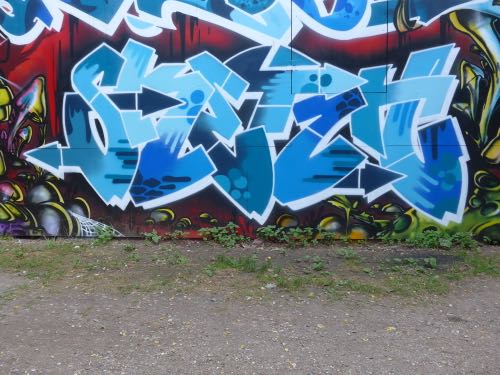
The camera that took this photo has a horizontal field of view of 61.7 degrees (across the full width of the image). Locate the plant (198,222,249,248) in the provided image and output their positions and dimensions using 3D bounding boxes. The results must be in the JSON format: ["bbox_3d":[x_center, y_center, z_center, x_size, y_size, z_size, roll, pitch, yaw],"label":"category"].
[{"bbox_3d":[-0.426,0.786,6.930,0.809,0.350,0.504,0,4,5],"label":"plant"}]

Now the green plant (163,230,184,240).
[{"bbox_3d":[-1.333,0.837,7.312,0.354,0.139,0.221,0,4,5],"label":"green plant"}]

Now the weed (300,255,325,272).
[{"bbox_3d":[0.814,0.961,5.311,0.301,0.169,0.266,0,4,5],"label":"weed"}]

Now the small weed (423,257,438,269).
[{"bbox_3d":[2.326,0.966,5.401,0.162,0.125,0.143,0,4,5],"label":"small weed"}]

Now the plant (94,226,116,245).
[{"bbox_3d":[-2.468,0.818,7.164,0.297,0.273,0.247,0,4,5],"label":"plant"}]

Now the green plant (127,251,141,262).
[{"bbox_3d":[-1.611,0.968,5.797,0.158,0.110,0.140,0,4,5],"label":"green plant"}]

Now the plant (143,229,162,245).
[{"bbox_3d":[-1.659,0.833,7.138,0.289,0.238,0.240,0,4,5],"label":"plant"}]

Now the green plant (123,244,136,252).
[{"bbox_3d":[-1.840,0.931,6.401,0.174,0.093,0.154,0,4,5],"label":"green plant"}]

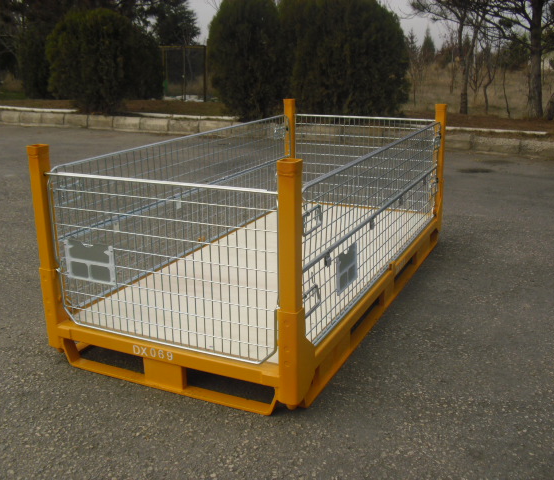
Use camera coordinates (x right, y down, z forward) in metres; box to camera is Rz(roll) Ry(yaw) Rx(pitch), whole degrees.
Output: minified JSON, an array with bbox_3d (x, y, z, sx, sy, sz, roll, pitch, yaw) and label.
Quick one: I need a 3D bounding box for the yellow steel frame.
[{"bbox_3d":[0.095,-0.237,4.728,1.515,1.222,3.313,7,18,24],"label":"yellow steel frame"}]

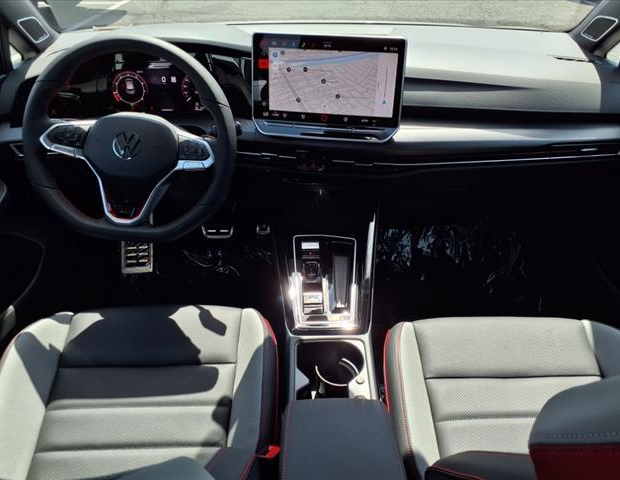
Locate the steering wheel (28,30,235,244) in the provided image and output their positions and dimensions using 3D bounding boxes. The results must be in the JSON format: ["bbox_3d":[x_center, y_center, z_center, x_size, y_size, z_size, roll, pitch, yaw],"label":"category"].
[{"bbox_3d":[-0.314,-0.178,0.895,0.370,0.360,0.100,3,7,0],"label":"steering wheel"}]

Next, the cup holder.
[{"bbox_3d":[0.037,0.259,0.930,0.122,0.075,0.134,1,41,1],"label":"cup holder"}]

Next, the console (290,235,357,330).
[{"bbox_3d":[0.033,0.092,1.065,0.135,0.060,0.240,1,49,1],"label":"console"}]

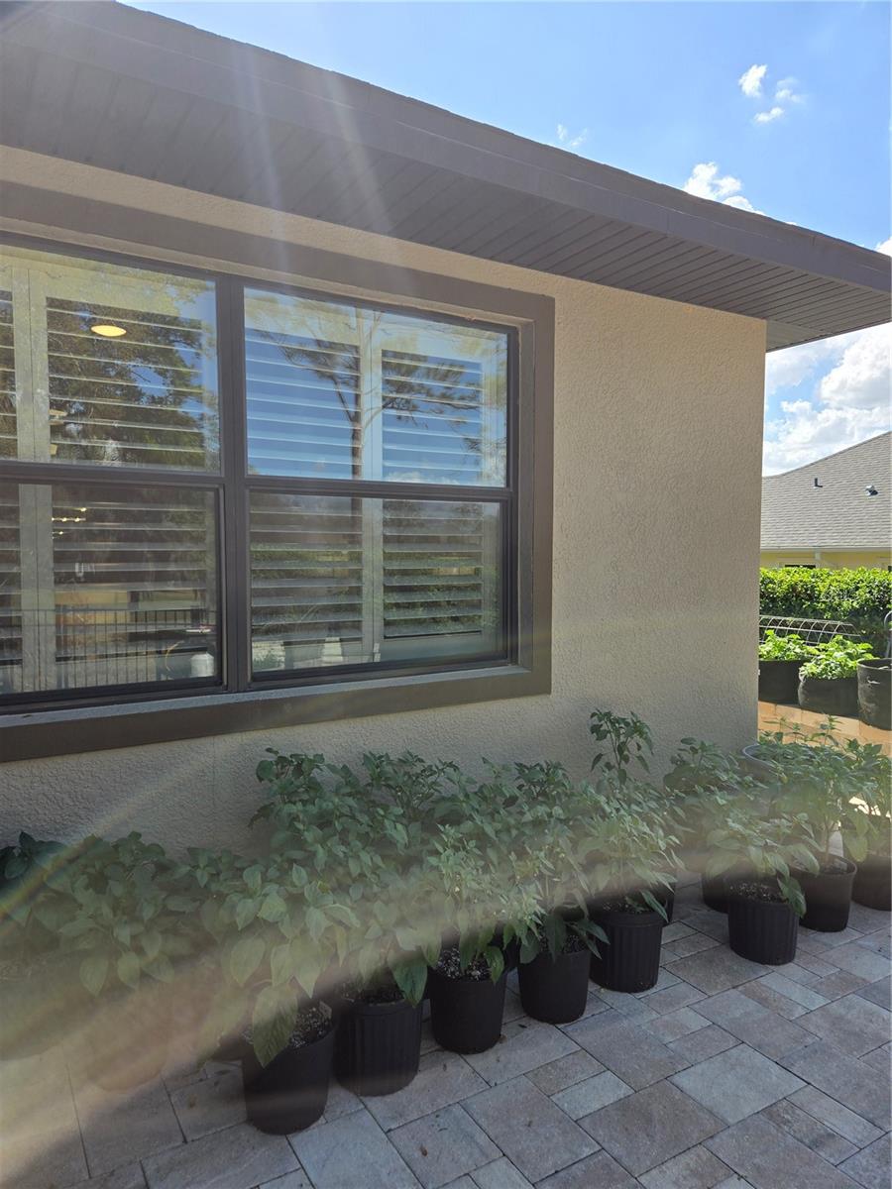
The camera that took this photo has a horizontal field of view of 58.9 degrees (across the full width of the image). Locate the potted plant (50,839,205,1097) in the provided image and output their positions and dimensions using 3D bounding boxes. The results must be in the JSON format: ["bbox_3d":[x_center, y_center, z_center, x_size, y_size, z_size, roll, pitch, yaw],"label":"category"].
[{"bbox_3d":[-0.884,0.984,2.165,0.388,0.647,0.388,-2,4,-31],"label":"potted plant"}]

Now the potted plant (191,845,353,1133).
[{"bbox_3d":[-0.442,0.989,2.013,0.380,0.650,0.380,-2,4,-31],"label":"potted plant"}]

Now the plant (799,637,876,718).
[{"bbox_3d":[2.725,0.547,5.515,0.500,0.509,0.500,-2,4,-31],"label":"plant"}]

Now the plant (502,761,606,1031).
[{"bbox_3d":[0.339,0.923,2.466,0.315,0.728,0.315,0,3,0],"label":"plant"}]

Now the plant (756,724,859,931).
[{"bbox_3d":[1.384,0.879,3.019,0.365,0.748,0.365,-2,4,-31],"label":"plant"}]

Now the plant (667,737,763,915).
[{"bbox_3d":[1.073,0.920,3.182,0.354,0.651,0.354,0,3,0],"label":"plant"}]

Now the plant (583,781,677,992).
[{"bbox_3d":[0.613,0.954,2.631,0.287,0.647,0.287,0,3,0],"label":"plant"}]

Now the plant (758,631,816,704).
[{"bbox_3d":[2.521,0.525,5.970,0.500,0.505,0.500,-2,4,-31],"label":"plant"}]

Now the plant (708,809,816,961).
[{"bbox_3d":[1.115,1.012,2.797,0.370,0.508,0.370,-2,4,-31],"label":"plant"}]

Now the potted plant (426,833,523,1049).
[{"bbox_3d":[0.086,0.993,2.322,0.275,0.606,0.275,0,3,0],"label":"potted plant"}]

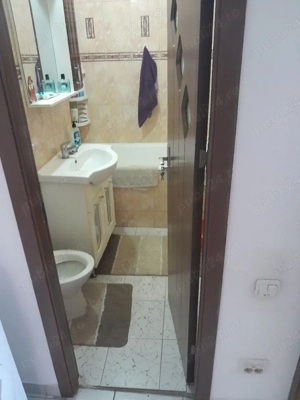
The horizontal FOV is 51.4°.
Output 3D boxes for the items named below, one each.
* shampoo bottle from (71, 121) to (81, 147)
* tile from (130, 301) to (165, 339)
[{"bbox_3d":[-0.590,-0.517,2.453,0.045,0.200,0.062,12,30,26],"label":"shampoo bottle"},{"bbox_3d":[-0.064,0.731,1.915,0.300,0.010,0.300,1,26,5],"label":"tile"}]

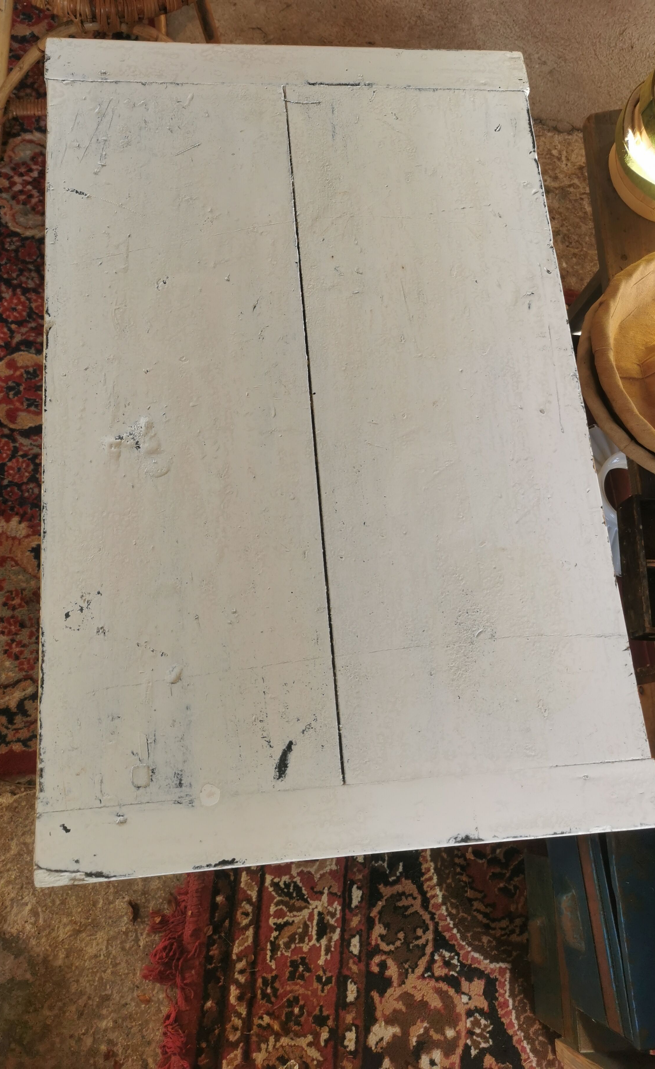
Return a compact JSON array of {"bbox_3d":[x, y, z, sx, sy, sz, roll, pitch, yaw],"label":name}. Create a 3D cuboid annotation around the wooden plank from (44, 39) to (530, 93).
[{"bbox_3d":[-0.041,-0.564,1.023,0.584,0.026,0.060,-3,74,-8],"label":"wooden plank"}]

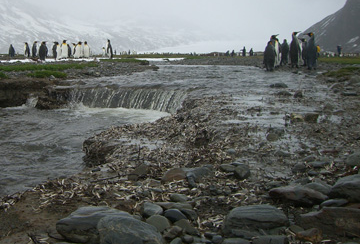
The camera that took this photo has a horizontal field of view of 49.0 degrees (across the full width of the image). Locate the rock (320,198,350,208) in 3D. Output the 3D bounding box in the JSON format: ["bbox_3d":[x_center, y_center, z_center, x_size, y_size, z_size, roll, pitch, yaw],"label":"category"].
[{"bbox_3d":[0.566,0.297,1.448,0.107,0.032,0.060,4,11,22],"label":"rock"}]

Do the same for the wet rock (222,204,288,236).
[{"bbox_3d":[0.264,0.343,1.380,0.228,0.083,0.148,0,10,0],"label":"wet rock"}]

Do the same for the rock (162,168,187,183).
[{"bbox_3d":[-0.026,0.251,1.855,0.115,0.060,0.085,0,10,-1],"label":"rock"}]

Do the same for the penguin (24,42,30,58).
[{"bbox_3d":[-8.600,-4.080,22.300,0.300,0.860,0.270,-4,11,-22],"label":"penguin"}]

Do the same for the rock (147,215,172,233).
[{"bbox_3d":[-0.073,0.347,1.339,0.083,0.050,0.065,-1,10,-3],"label":"rock"}]

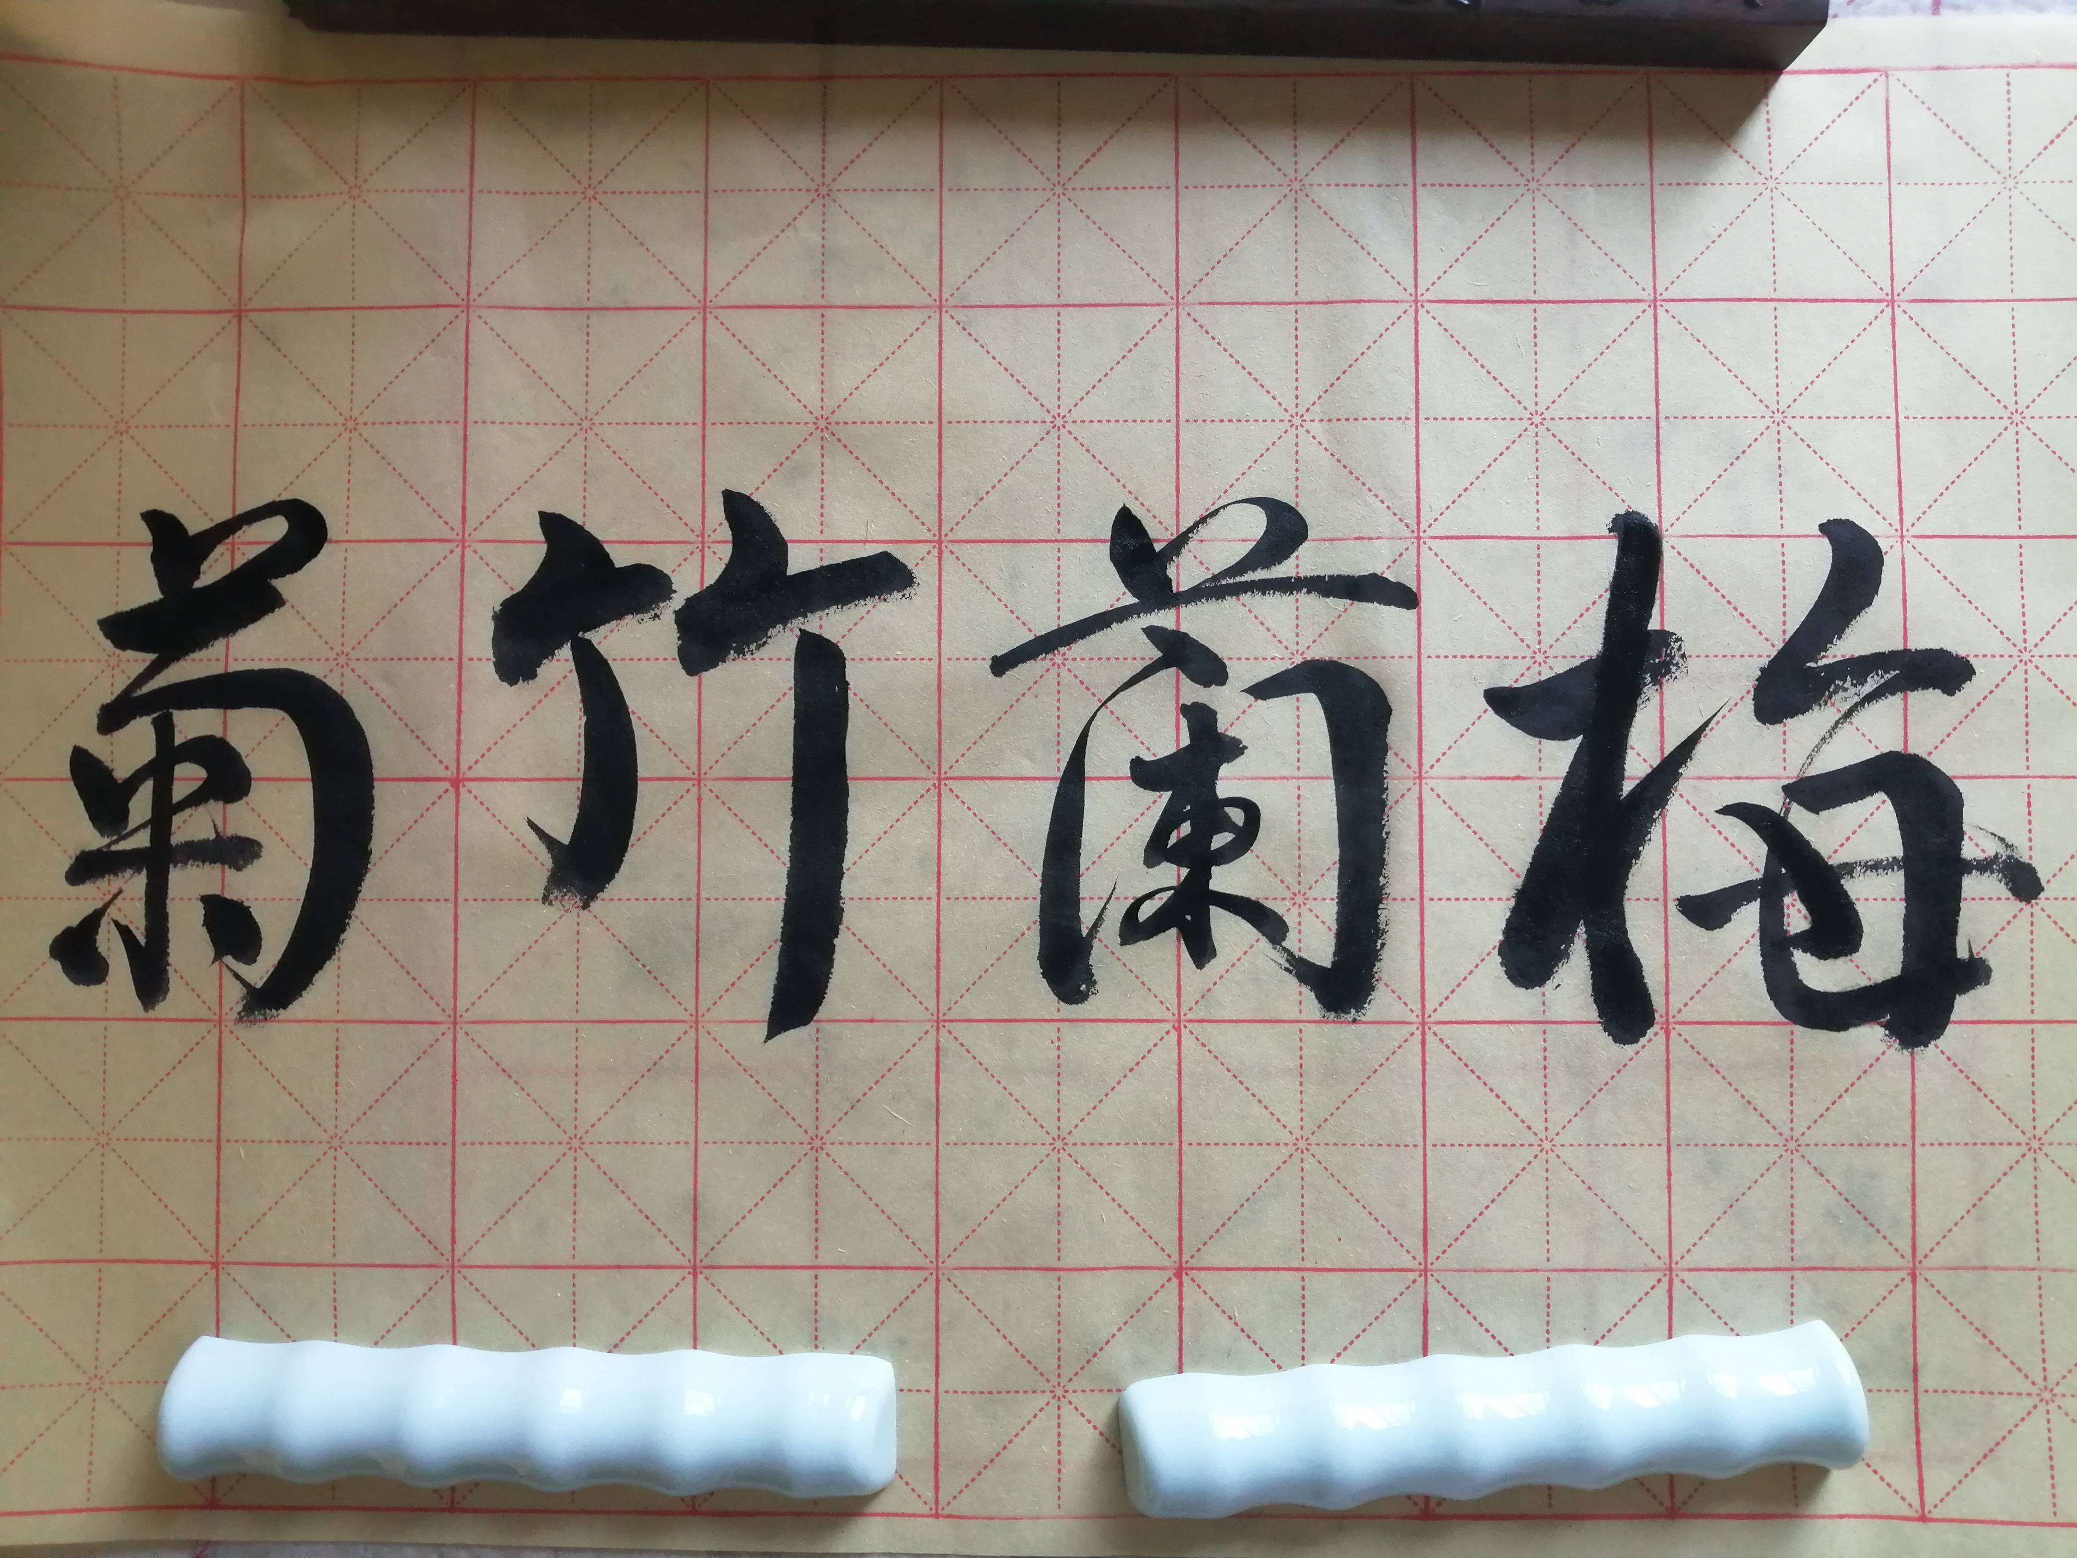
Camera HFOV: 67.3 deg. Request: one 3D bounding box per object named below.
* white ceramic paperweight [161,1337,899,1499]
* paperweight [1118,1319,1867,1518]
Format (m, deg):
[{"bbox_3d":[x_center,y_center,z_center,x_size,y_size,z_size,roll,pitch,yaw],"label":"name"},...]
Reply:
[{"bbox_3d":[-0.116,0.148,0.356,0.164,0.017,0.032,1,87,1],"label":"white ceramic paperweight"},{"bbox_3d":[0.102,0.148,0.353,0.164,0.017,0.032,-5,87,0],"label":"paperweight"}]

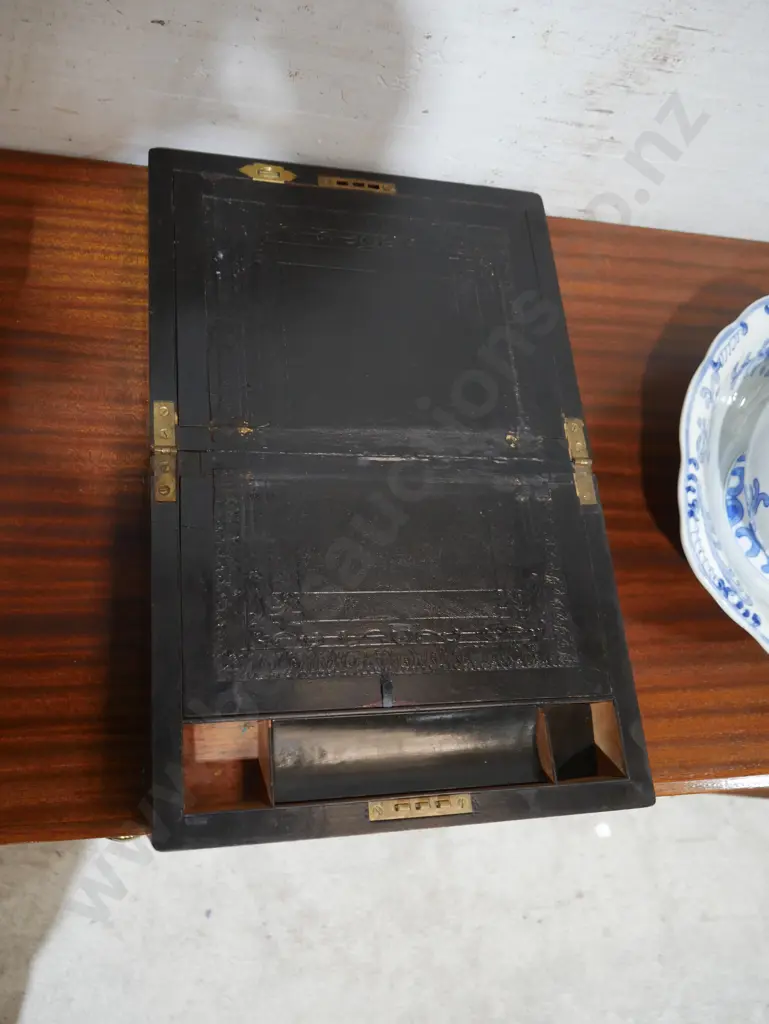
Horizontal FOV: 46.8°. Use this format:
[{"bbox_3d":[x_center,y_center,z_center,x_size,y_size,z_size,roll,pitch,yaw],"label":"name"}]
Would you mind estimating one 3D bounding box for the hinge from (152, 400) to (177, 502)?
[{"bbox_3d":[-0.146,-0.040,0.589,0.013,0.005,0.072,0,70,-16],"label":"hinge"}]

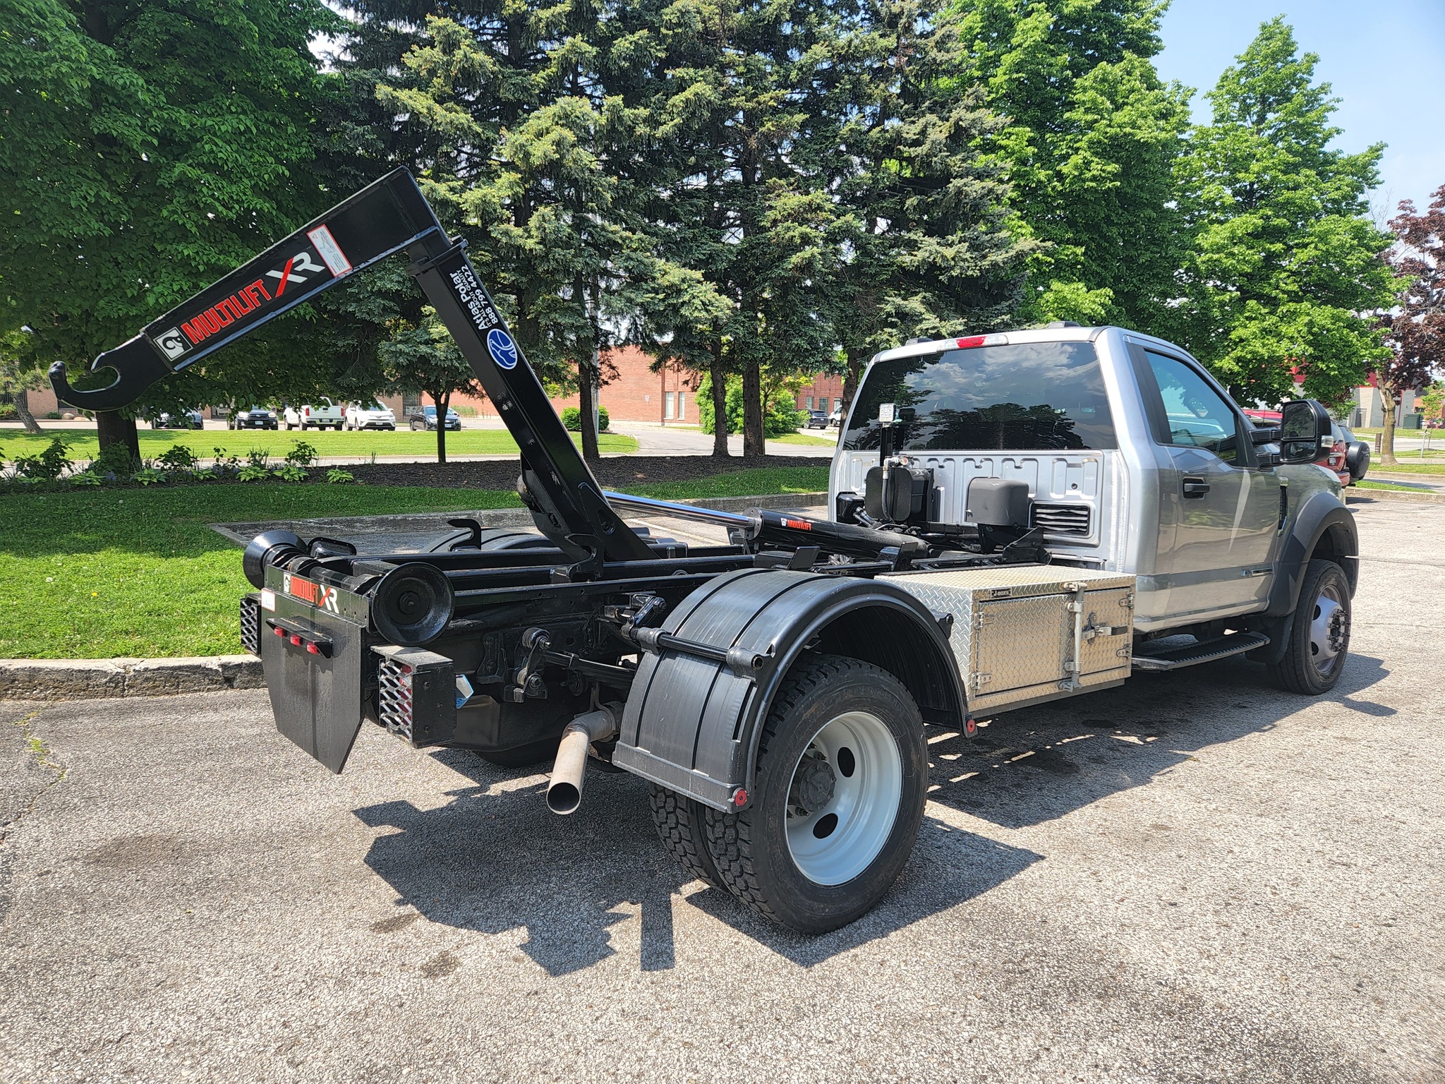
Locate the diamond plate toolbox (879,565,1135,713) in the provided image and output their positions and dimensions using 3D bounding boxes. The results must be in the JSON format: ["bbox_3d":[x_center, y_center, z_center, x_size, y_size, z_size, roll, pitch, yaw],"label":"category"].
[{"bbox_3d":[1.200,0.363,3.994,1.205,0.445,0.450,-1,5,-40],"label":"diamond plate toolbox"}]

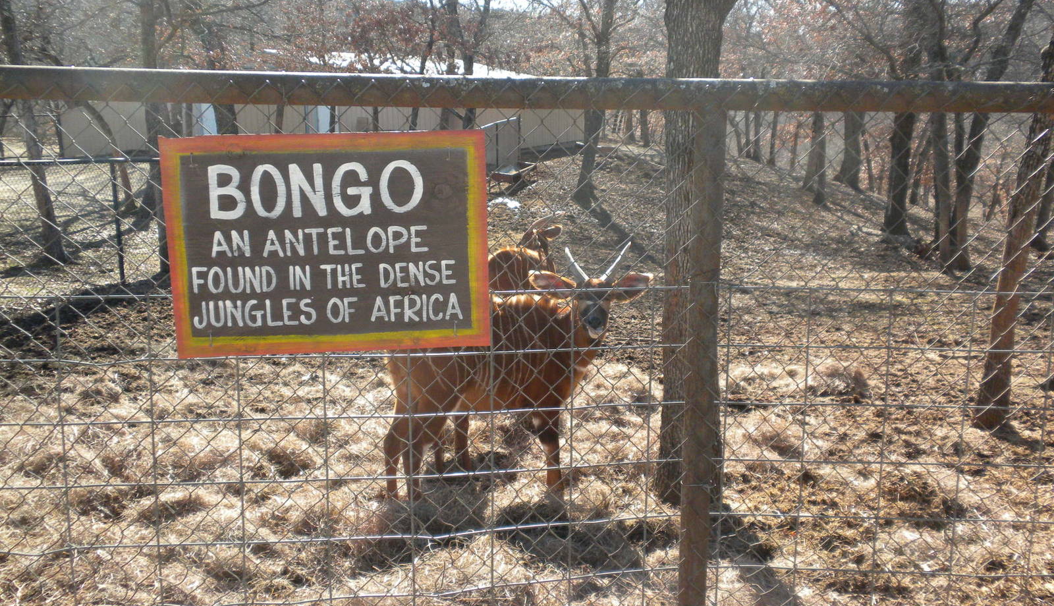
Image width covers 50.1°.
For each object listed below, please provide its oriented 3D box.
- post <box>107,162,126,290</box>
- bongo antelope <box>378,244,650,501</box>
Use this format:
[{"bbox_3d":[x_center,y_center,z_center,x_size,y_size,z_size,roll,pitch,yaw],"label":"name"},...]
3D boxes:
[{"bbox_3d":[-3.870,-0.756,10.630,0.050,1.200,0.050,0,14,0],"label":"post"},{"bbox_3d":[-0.030,0.300,4.930,1.170,1.100,0.440,-7,16,-25],"label":"bongo antelope"}]

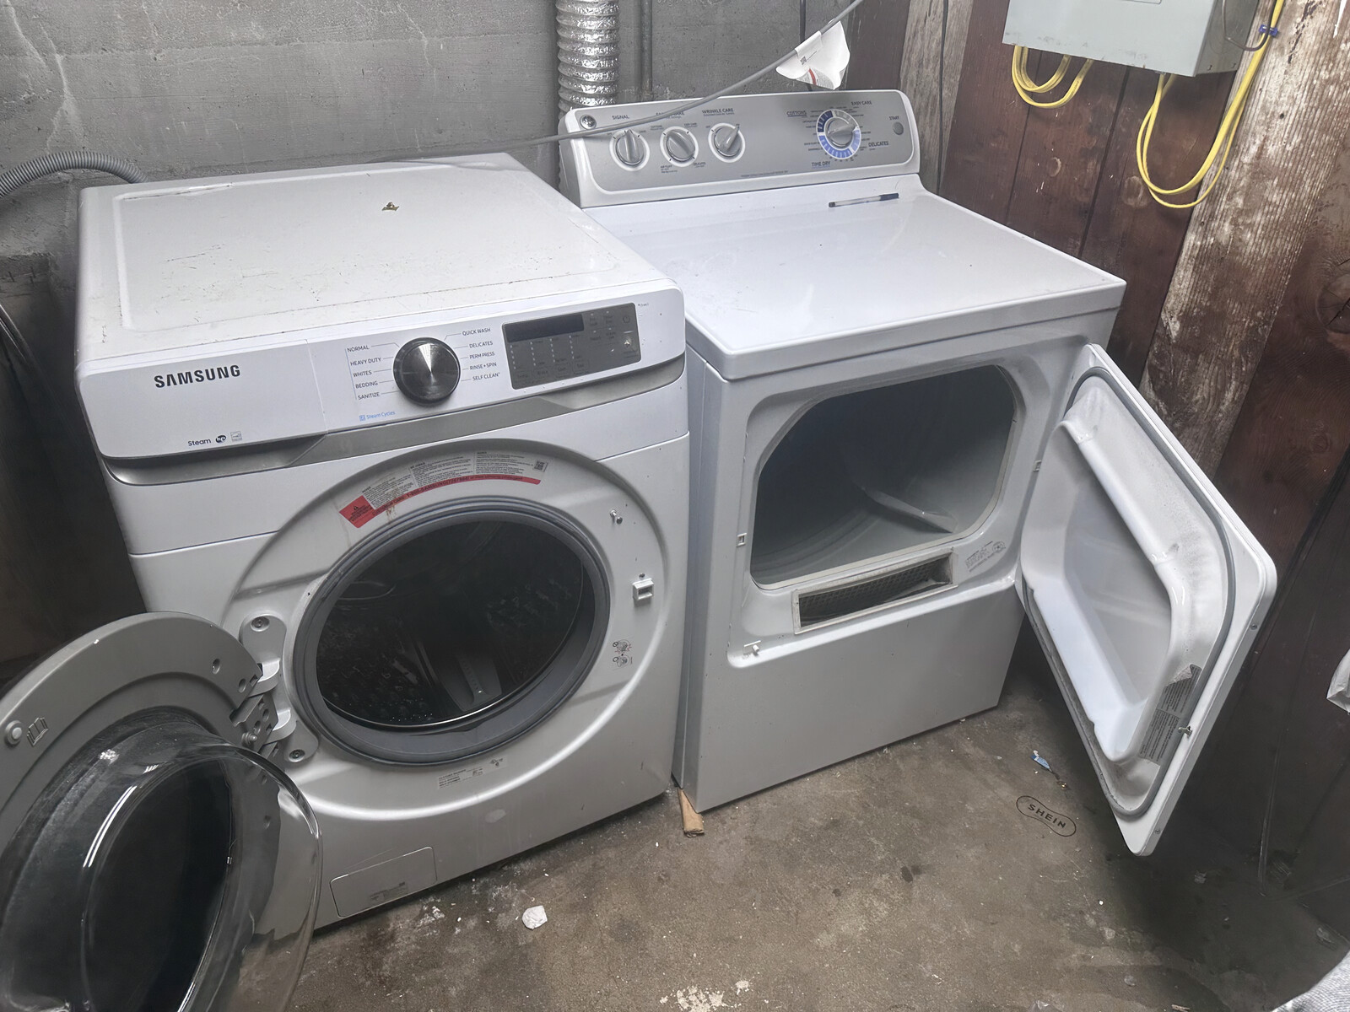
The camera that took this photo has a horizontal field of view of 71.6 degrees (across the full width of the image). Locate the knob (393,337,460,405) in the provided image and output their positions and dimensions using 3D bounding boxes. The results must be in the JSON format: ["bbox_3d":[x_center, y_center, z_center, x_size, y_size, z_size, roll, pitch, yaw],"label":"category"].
[{"bbox_3d":[-0.278,-0.152,1.062,0.074,0.074,0.024,-14,18,-23],"label":"knob"}]

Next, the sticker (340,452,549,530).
[{"bbox_3d":[-0.287,-0.031,1.174,0.262,0.081,0.005,-14,38,-23],"label":"sticker"}]

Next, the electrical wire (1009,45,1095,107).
[{"bbox_3d":[0.599,-0.684,1.496,0.050,0.090,0.135,-19,40,-27],"label":"electrical wire"}]

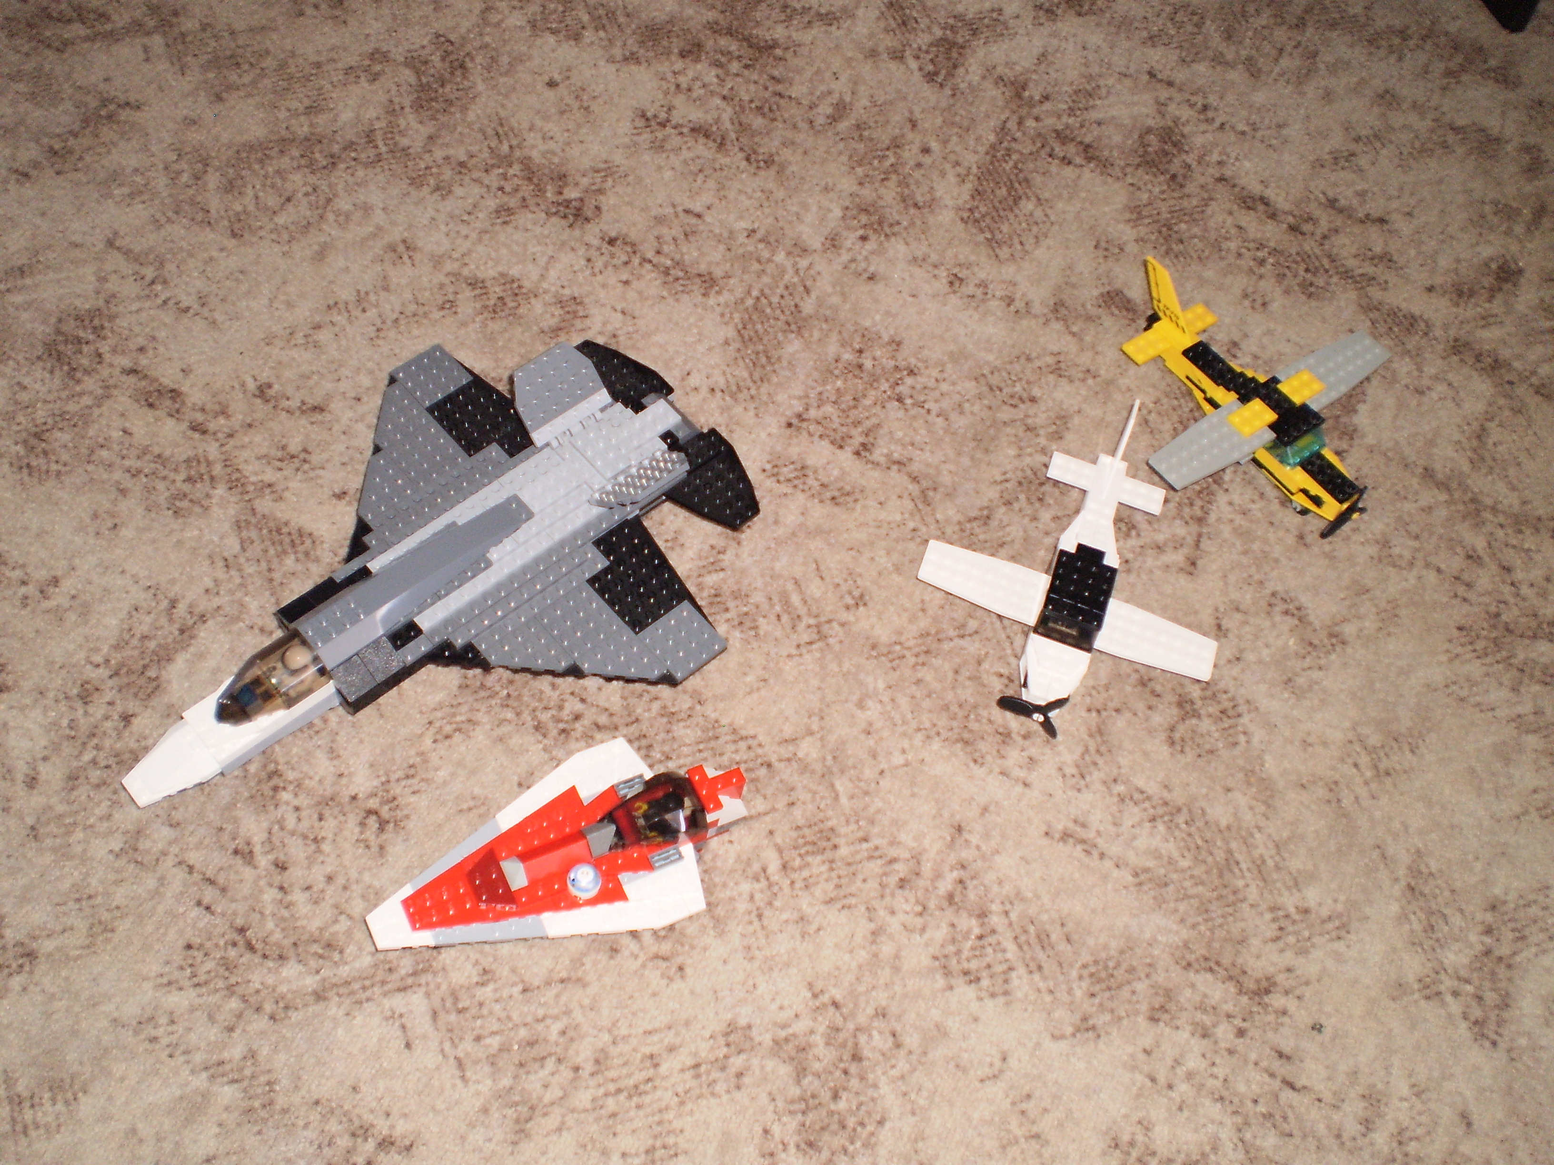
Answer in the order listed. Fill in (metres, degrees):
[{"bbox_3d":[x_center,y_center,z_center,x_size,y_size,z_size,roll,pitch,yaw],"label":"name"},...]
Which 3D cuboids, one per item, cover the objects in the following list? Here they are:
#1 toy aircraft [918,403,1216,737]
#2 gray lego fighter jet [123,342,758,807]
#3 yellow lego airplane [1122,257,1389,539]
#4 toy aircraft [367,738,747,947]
[{"bbox_3d":[0.162,-0.010,0.860,0.160,0.066,0.181,20,60,5],"label":"toy aircraft"},{"bbox_3d":[-0.170,-0.003,0.801,0.342,0.086,0.240,-36,69,-24],"label":"gray lego fighter jet"},{"bbox_3d":[0.270,-0.106,0.932,0.176,0.063,0.192,-30,65,-22],"label":"yellow lego airplane"},{"bbox_3d":[-0.099,0.128,0.756,0.187,0.039,0.096,-20,64,-21],"label":"toy aircraft"}]

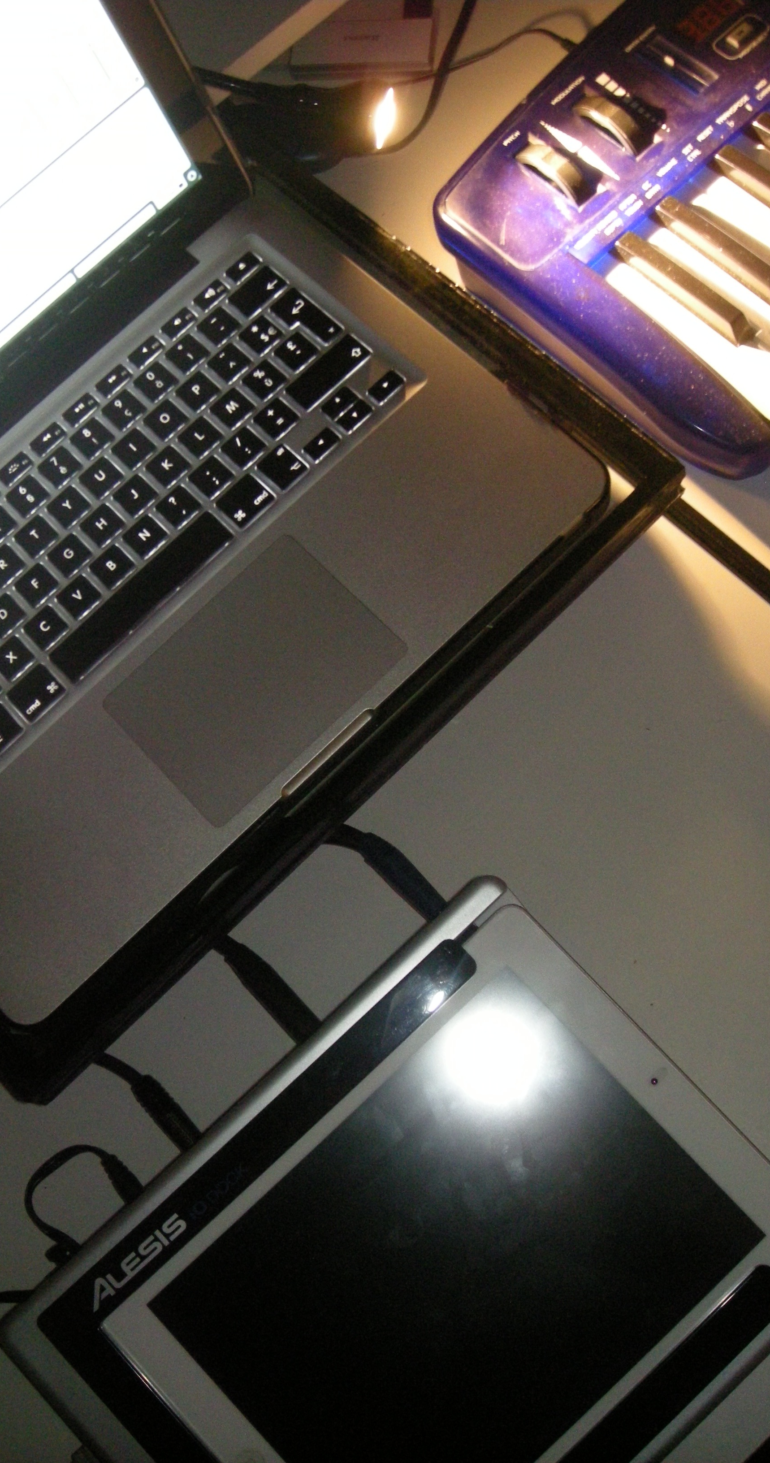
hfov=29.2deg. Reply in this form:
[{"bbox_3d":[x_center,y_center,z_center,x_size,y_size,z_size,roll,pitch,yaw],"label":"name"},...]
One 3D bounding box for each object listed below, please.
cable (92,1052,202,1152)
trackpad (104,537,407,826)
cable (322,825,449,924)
[{"bbox_3d":[-0.100,0.153,0.624,0.062,0.017,0.015,37,82,18],"label":"cable"},{"bbox_3d":[-0.053,-0.022,0.605,0.105,0.005,0.077,-43,71,-5],"label":"trackpad"},{"bbox_3d":[0.002,0.059,0.635,0.061,0.018,0.018,36,82,18],"label":"cable"}]

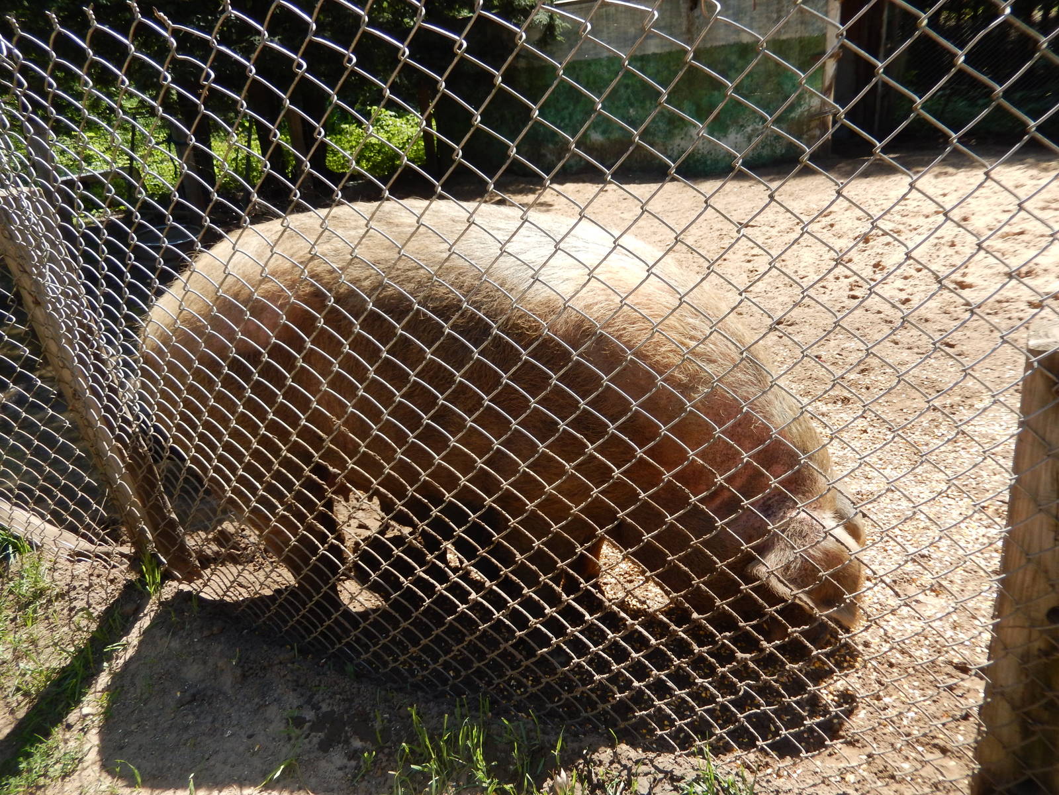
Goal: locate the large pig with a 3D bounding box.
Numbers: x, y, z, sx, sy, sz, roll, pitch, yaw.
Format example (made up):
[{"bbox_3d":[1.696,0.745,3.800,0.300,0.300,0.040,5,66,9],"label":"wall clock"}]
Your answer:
[{"bbox_3d":[-0.143,0.035,1.800,1.770,0.880,0.590,5,24,18],"label":"large pig"}]

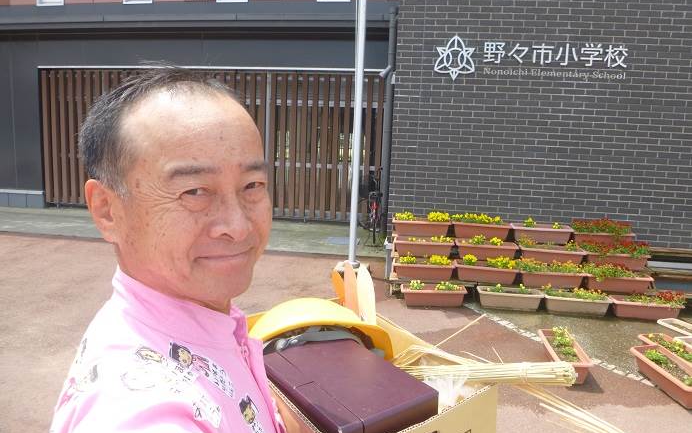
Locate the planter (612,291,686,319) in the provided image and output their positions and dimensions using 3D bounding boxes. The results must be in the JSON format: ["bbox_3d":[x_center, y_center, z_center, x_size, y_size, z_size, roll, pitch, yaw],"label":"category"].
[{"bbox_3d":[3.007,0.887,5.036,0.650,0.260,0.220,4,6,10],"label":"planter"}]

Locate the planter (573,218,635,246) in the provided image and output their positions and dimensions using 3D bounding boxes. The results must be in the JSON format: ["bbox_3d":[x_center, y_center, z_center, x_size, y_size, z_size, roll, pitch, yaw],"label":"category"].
[{"bbox_3d":[2.799,0.187,5.492,0.650,0.300,0.220,3,6,4],"label":"planter"}]

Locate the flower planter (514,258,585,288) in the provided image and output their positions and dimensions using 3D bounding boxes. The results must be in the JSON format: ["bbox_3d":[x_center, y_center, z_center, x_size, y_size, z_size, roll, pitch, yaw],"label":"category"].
[{"bbox_3d":[2.118,0.596,5.211,0.650,0.270,0.220,3,6,6],"label":"flower planter"}]

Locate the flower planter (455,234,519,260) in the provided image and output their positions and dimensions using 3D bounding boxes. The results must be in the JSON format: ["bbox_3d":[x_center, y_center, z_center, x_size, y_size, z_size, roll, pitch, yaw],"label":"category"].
[{"bbox_3d":[1.502,0.357,5.357,0.640,0.220,0.225,3,7,6],"label":"flower planter"}]

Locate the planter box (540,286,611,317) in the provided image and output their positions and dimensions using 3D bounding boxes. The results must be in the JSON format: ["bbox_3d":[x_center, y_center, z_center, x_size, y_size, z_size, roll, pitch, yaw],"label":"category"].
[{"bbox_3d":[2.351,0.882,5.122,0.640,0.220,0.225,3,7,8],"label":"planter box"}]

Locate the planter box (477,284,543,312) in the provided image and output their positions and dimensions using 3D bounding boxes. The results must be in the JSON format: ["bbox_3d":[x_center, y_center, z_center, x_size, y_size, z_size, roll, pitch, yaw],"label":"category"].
[{"bbox_3d":[1.703,0.861,5.215,0.650,0.175,0.240,3,8,9],"label":"planter box"}]

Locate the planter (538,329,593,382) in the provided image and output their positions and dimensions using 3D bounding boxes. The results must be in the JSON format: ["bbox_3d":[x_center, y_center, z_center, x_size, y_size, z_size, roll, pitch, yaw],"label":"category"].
[{"bbox_3d":[1.650,1.052,3.803,0.240,0.175,0.650,4,8,11],"label":"planter"}]

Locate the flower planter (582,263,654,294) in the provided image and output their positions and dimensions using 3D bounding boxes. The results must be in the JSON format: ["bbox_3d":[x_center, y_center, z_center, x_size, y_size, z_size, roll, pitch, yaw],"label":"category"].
[{"bbox_3d":[2.786,0.638,5.171,0.650,0.260,0.220,3,6,7],"label":"flower planter"}]

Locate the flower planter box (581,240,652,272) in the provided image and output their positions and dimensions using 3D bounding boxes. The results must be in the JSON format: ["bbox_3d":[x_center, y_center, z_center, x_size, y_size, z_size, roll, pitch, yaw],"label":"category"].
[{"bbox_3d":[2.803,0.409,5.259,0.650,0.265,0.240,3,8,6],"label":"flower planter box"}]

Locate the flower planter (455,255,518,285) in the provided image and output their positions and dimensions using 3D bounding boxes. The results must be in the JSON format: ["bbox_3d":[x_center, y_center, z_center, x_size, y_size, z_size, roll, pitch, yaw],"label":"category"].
[{"bbox_3d":[1.489,0.596,5.306,0.650,0.175,0.240,3,8,9],"label":"flower planter"}]

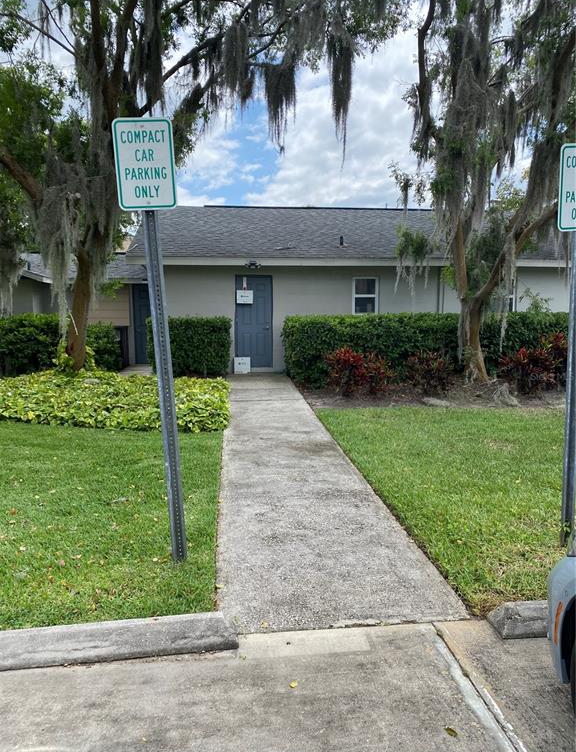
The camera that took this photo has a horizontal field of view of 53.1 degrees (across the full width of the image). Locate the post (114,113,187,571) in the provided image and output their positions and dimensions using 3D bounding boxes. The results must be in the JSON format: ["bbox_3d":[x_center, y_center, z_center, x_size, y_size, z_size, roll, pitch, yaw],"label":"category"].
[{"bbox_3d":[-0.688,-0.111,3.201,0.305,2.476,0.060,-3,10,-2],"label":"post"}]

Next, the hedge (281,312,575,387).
[{"bbox_3d":[2.970,-0.552,11.418,5.900,1.300,1.350,-1,7,-6],"label":"hedge"}]

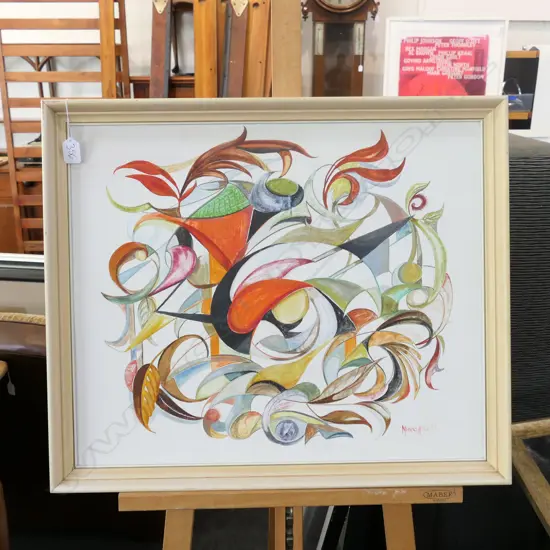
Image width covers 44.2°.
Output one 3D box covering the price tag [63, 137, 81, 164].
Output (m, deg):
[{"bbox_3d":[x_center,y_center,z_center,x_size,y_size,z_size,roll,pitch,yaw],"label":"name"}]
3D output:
[{"bbox_3d":[-0.293,-0.180,0.980,0.025,0.038,0.002,-5,2,-3],"label":"price tag"}]

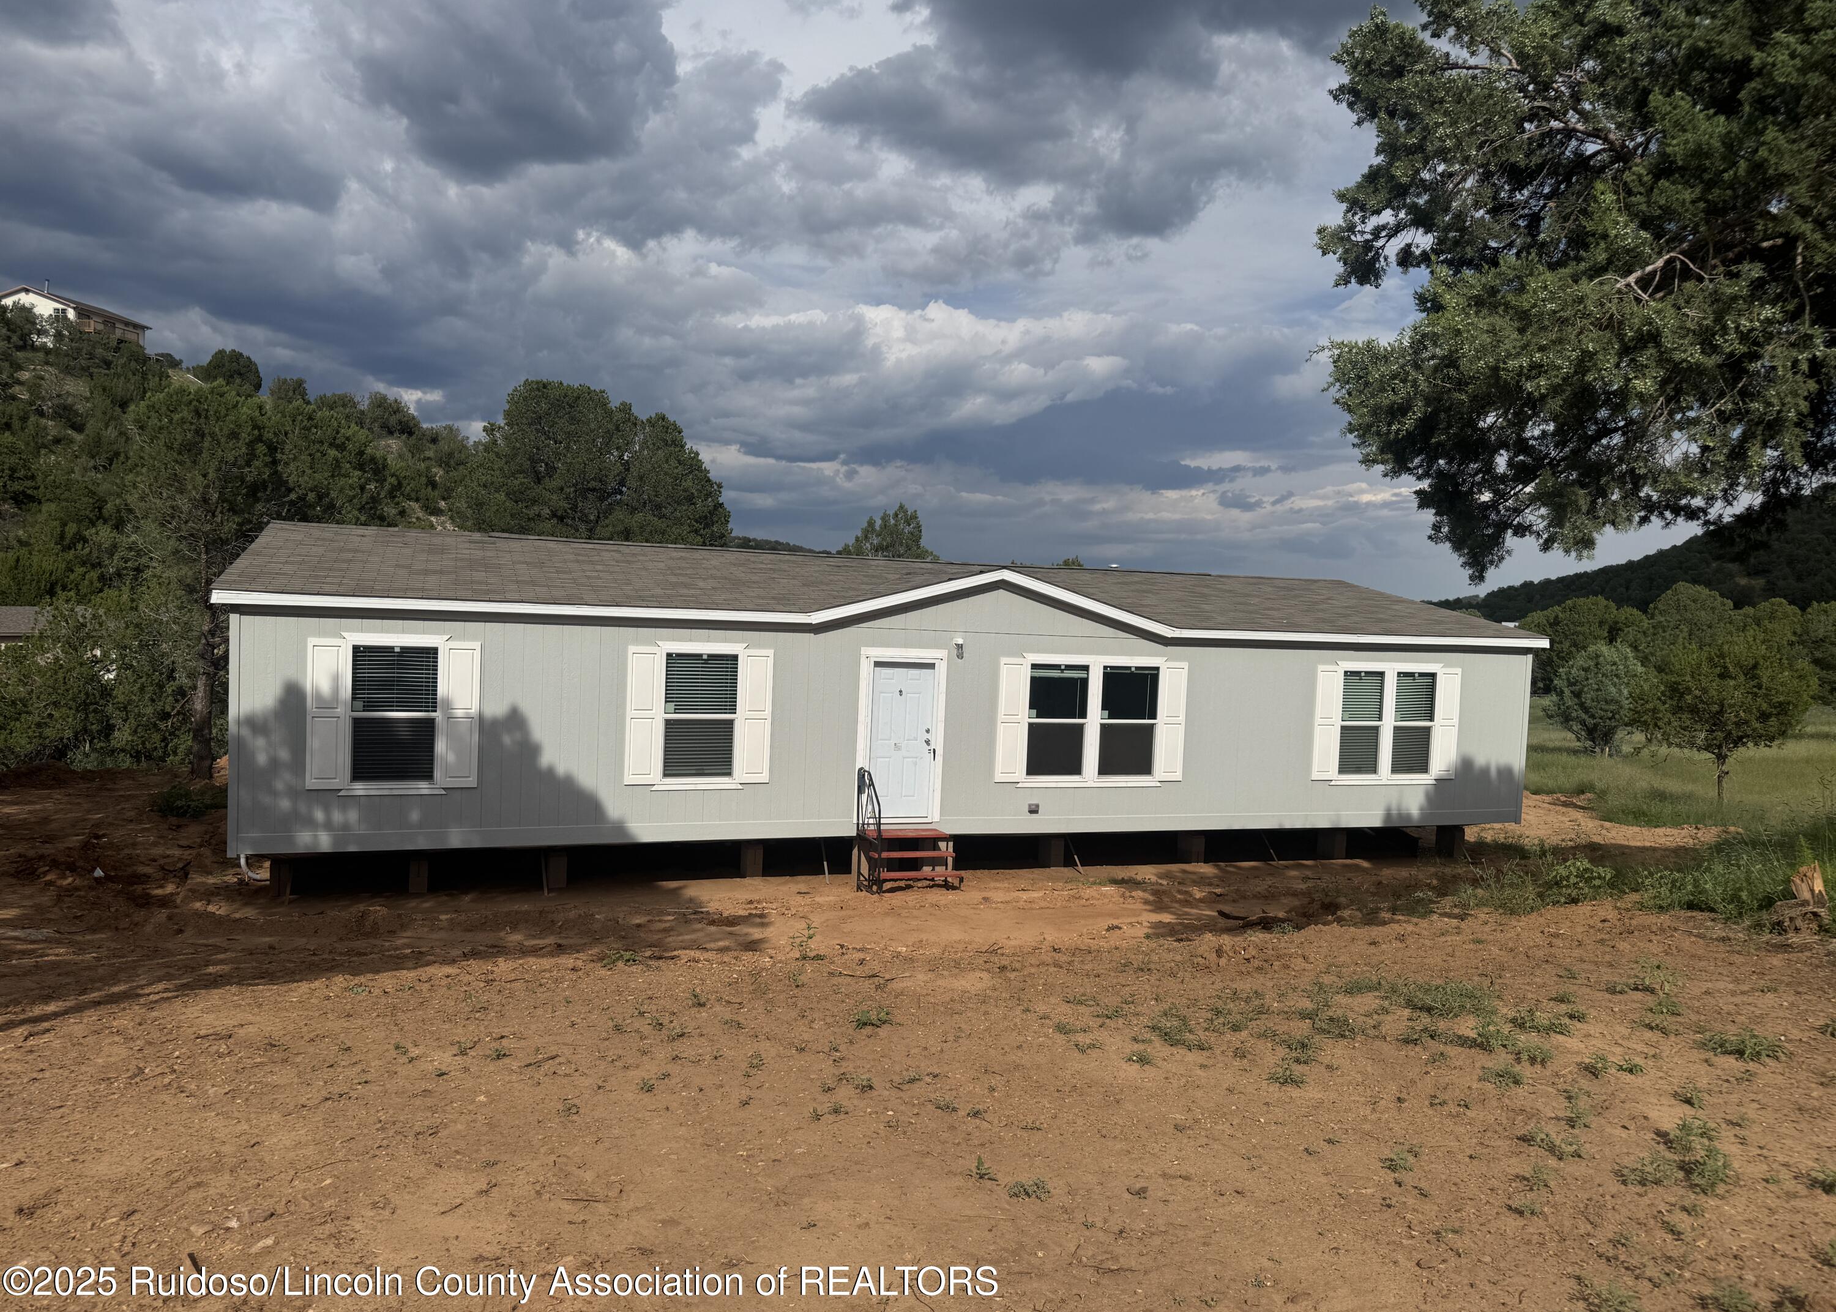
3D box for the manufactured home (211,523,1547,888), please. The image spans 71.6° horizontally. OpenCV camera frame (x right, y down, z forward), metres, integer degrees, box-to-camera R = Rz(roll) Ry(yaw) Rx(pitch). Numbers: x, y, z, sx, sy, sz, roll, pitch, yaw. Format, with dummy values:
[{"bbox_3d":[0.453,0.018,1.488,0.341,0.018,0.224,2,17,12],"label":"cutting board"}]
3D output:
[{"bbox_3d":[-0.528,0.435,20.133,17.430,4.090,9.200,1,3,-20],"label":"manufactured home"}]

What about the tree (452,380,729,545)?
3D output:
[{"bbox_3d":[-9.472,-3.219,36.226,7.400,9.200,7.400,2,3,-15],"label":"tree"}]

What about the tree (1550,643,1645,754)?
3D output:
[{"bbox_3d":[18.033,1.183,34.076,2.750,3.100,2.750,4,3,28],"label":"tree"}]

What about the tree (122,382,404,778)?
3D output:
[{"bbox_3d":[-11.128,-1.229,21.465,4.500,6.700,4.500,1,3,-27],"label":"tree"}]

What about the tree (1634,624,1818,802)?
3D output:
[{"bbox_3d":[17.564,1.266,27.897,3.700,3.950,3.700,4,3,32],"label":"tree"}]

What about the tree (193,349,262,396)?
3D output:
[{"bbox_3d":[-56.836,-22.983,105.118,5.200,4.800,5.200,1,3,-29],"label":"tree"}]

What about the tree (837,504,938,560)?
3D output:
[{"bbox_3d":[-1.216,-2.118,48.180,4.600,7.300,4.600,2,3,-2],"label":"tree"}]

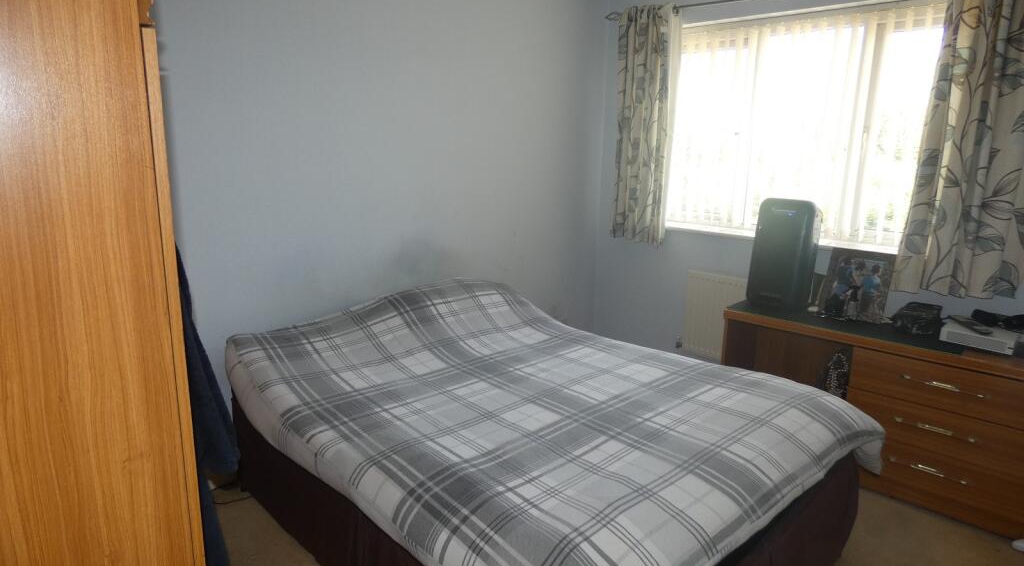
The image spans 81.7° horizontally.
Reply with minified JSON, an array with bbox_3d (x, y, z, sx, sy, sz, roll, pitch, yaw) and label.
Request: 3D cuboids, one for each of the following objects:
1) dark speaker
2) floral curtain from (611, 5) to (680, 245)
[{"bbox_3d":[1.296,-0.149,2.783,0.255,0.480,0.210,13,19,41],"label":"dark speaker"},{"bbox_3d":[0.794,-0.927,3.611,0.370,1.380,0.130,13,19,41],"label":"floral curtain"}]

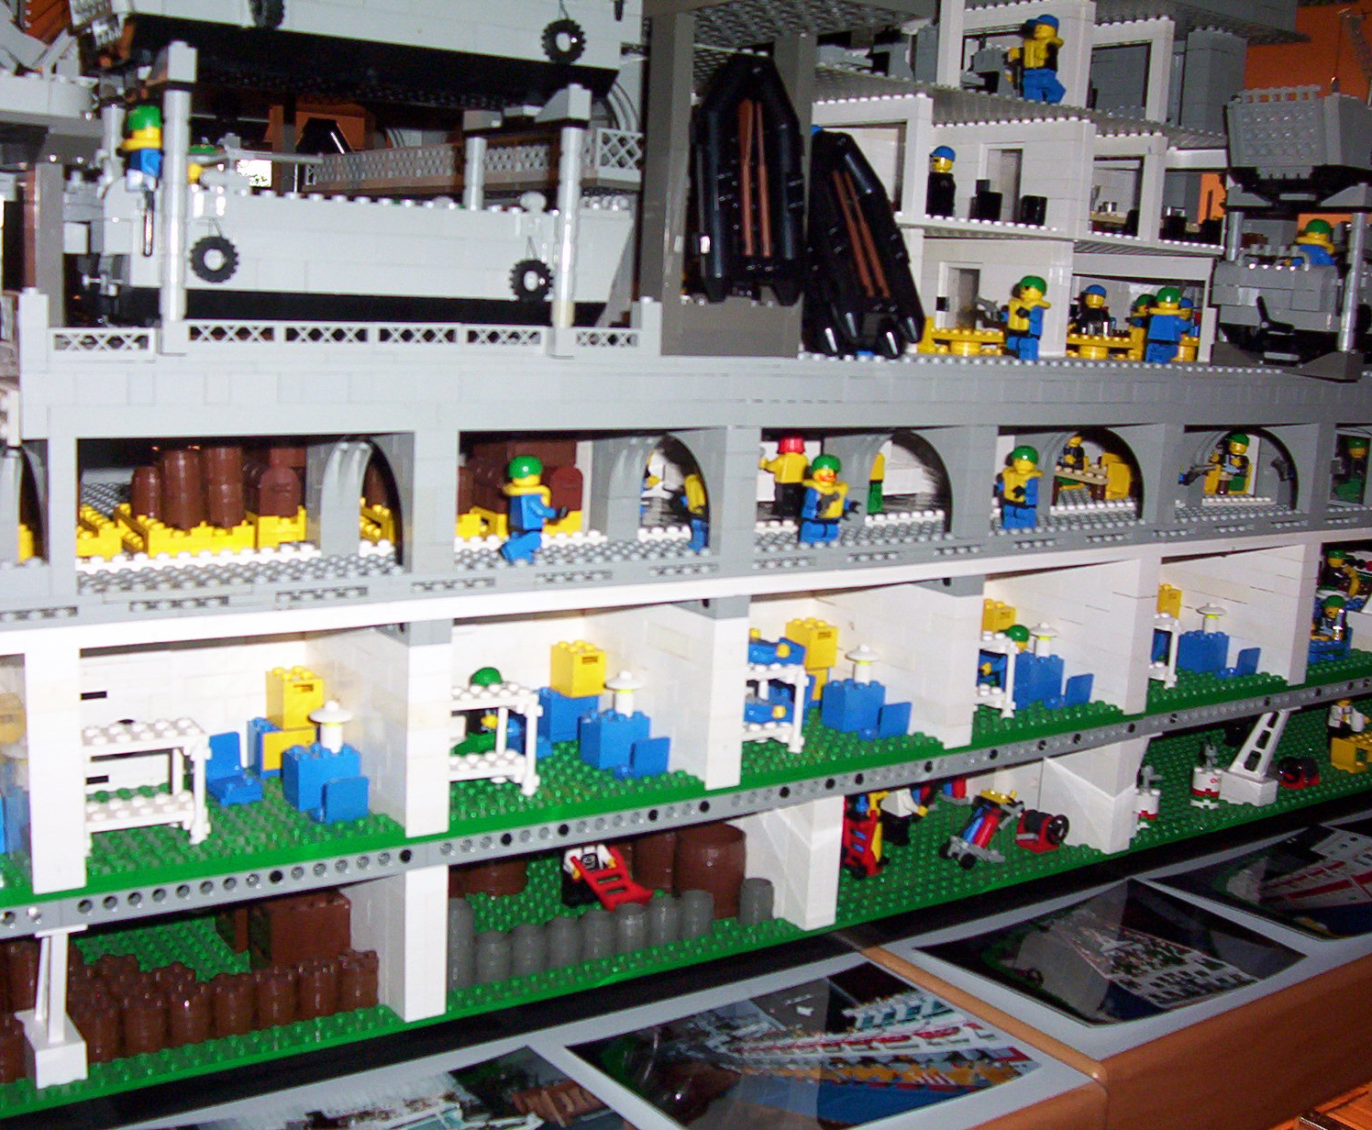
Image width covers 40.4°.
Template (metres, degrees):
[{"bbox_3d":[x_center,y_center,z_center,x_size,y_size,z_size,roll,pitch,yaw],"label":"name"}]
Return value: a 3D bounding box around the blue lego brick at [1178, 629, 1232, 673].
[{"bbox_3d":[0.268,0.044,0.964,0.024,0.021,0.016,-4,11,-39],"label":"blue lego brick"}]

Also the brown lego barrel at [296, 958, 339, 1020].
[{"bbox_3d":[-0.128,0.146,0.645,0.015,0.017,0.015,3,9,0],"label":"brown lego barrel"}]

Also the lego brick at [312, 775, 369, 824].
[{"bbox_3d":[-0.124,0.083,0.663,0.016,0.018,0.016,-4,13,-35],"label":"lego brick"}]

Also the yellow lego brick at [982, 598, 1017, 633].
[{"bbox_3d":[0.157,0.029,0.949,0.016,0.021,0.016,-4,13,-35],"label":"yellow lego brick"}]

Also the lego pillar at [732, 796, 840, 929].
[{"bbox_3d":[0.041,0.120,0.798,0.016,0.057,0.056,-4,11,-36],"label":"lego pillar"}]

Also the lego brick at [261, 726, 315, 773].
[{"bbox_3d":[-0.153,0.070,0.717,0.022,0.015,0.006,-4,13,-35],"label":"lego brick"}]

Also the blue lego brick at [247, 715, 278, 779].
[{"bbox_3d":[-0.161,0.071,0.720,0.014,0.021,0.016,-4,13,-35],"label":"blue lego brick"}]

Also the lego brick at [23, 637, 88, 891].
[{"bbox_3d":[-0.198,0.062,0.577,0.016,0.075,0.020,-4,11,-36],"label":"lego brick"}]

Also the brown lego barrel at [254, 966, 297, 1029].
[{"bbox_3d":[-0.148,0.155,0.670,0.016,0.017,0.016,3,10,-1],"label":"brown lego barrel"}]

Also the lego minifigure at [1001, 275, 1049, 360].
[{"bbox_3d":[0.152,-0.109,0.835,0.015,0.041,0.024,-2,11,-32],"label":"lego minifigure"}]

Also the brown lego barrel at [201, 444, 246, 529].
[{"bbox_3d":[-0.172,-0.029,0.693,0.016,0.032,0.016,-4,11,-37],"label":"brown lego barrel"}]

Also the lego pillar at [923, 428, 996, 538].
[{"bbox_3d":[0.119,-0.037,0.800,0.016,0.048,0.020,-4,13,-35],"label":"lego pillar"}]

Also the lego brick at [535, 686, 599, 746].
[{"bbox_3d":[-0.050,0.061,0.766,0.024,0.020,0.016,-4,11,-37],"label":"lego brick"}]

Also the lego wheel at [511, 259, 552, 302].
[{"bbox_3d":[-0.054,-0.100,0.656,0.015,0.015,0.006,-4,12,-38],"label":"lego wheel"}]

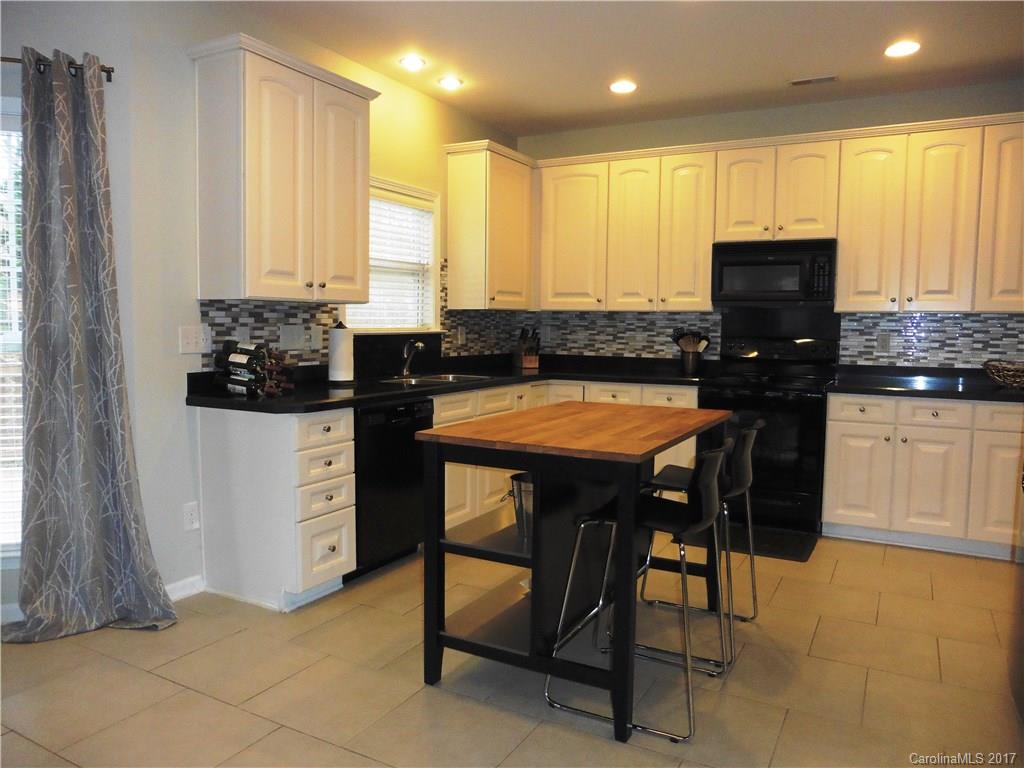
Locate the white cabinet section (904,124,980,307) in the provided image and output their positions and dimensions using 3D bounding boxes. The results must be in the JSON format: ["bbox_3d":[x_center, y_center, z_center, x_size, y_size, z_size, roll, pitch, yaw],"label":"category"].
[{"bbox_3d":[2.604,-0.967,4.324,0.372,1.066,0.323,3,6,29],"label":"white cabinet section"}]

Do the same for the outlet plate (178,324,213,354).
[{"bbox_3d":[-1.442,-0.202,3.249,0.008,0.126,0.163,3,5,29],"label":"outlet plate"}]

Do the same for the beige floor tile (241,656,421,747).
[{"bbox_3d":[-0.605,1.079,2.455,0.460,0.012,0.440,3,6,28],"label":"beige floor tile"}]

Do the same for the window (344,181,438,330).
[{"bbox_3d":[-0.763,-0.800,4.494,0.090,0.935,1.010,3,6,28],"label":"window"}]

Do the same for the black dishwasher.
[{"bbox_3d":[-0.836,0.487,3.760,0.624,0.820,0.615,3,5,29],"label":"black dishwasher"}]

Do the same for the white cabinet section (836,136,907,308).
[{"bbox_3d":[2.281,-0.987,4.503,0.366,1.066,0.323,3,6,29],"label":"white cabinet section"}]

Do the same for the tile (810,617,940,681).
[{"bbox_3d":[1.469,1.066,2.870,0.452,0.012,0.437,3,6,28],"label":"tile"}]

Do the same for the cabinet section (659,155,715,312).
[{"bbox_3d":[1.287,-1.047,5.054,0.388,1.066,0.323,3,6,29],"label":"cabinet section"}]

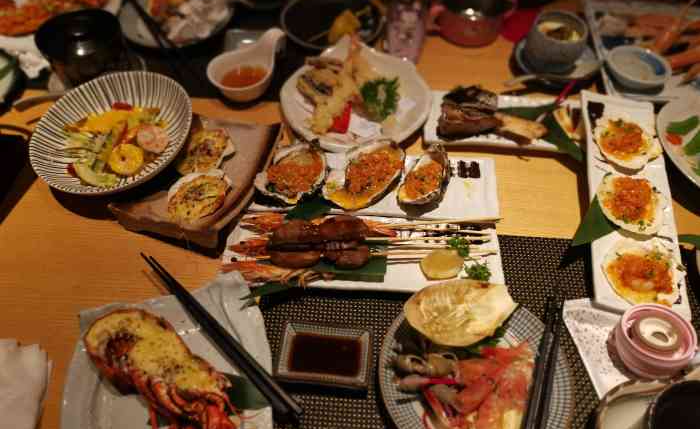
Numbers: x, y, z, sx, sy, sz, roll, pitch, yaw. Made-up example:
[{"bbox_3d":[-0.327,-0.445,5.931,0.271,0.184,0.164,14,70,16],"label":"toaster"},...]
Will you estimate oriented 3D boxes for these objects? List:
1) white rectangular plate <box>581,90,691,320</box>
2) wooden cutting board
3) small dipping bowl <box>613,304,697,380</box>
[{"bbox_3d":[0.320,-0.023,0.640,0.094,0.025,0.332,11,53,8],"label":"white rectangular plate"},{"bbox_3d":[-0.181,-0.059,0.678,0.140,0.032,0.179,15,55,11],"label":"wooden cutting board"},{"bbox_3d":[0.294,0.123,0.533,0.066,0.036,0.066,0,54,0],"label":"small dipping bowl"}]

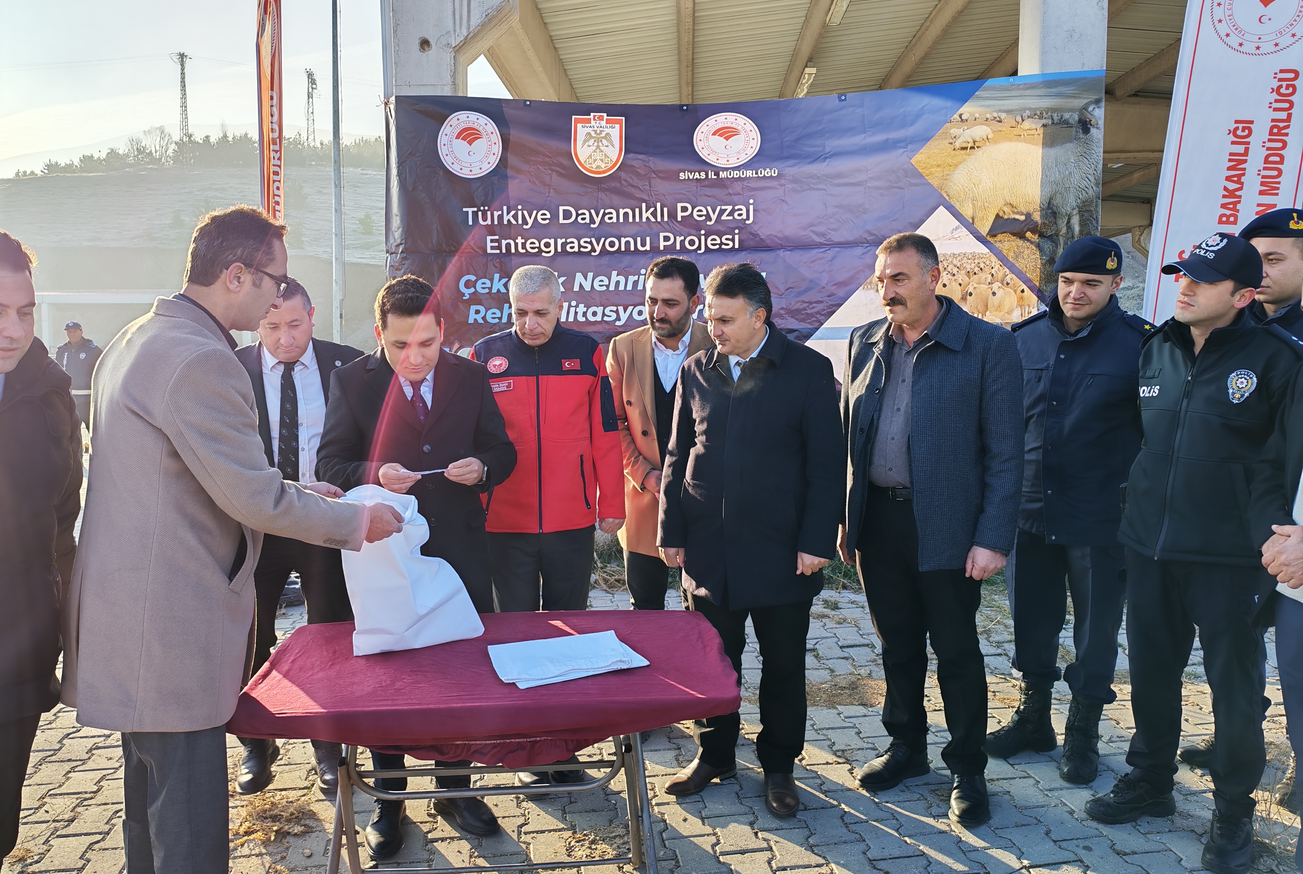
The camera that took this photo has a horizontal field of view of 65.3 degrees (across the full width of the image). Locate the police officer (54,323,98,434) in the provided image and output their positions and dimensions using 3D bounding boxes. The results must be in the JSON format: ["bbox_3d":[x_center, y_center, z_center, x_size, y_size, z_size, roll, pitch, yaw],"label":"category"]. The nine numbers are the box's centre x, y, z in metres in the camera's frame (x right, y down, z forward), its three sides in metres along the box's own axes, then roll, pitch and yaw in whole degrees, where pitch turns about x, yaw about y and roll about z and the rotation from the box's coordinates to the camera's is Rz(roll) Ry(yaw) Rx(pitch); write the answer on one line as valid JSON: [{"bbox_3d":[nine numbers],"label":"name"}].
[{"bbox_3d":[-6.982,-0.513,12.402,0.560,1.790,0.380,-2,6,-17],"label":"police officer"}]

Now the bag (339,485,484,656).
[{"bbox_3d":[-0.620,0.326,2.581,0.340,0.420,0.190,-3,6,-25],"label":"bag"}]

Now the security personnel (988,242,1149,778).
[{"bbox_3d":[1.460,0.250,3.509,0.550,1.840,0.400,5,7,43],"label":"security personnel"}]

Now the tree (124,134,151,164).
[{"bbox_3d":[-101.262,-56.691,200.000,5.200,5.800,5.000,-3,6,-27],"label":"tree"}]

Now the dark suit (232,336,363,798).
[{"bbox_3d":[-1.184,0.442,3.425,0.520,1.500,0.360,-1,5,-7],"label":"dark suit"}]

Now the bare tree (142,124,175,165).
[{"bbox_3d":[-96.955,-57.492,200.000,6.200,7.800,6.000,-3,6,-27],"label":"bare tree"}]

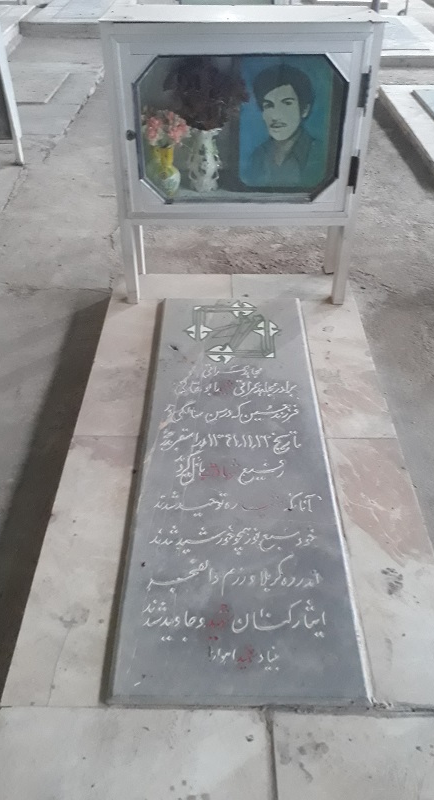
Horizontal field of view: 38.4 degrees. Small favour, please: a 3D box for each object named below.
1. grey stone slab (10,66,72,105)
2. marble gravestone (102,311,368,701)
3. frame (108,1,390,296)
[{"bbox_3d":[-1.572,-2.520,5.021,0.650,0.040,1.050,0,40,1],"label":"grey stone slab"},{"bbox_3d":[0.052,0.116,1.809,0.505,0.040,1.510,0,40,1],"label":"marble gravestone"},{"bbox_3d":[0.074,-0.818,2.198,0.830,0.945,0.290,0,40,1],"label":"frame"}]

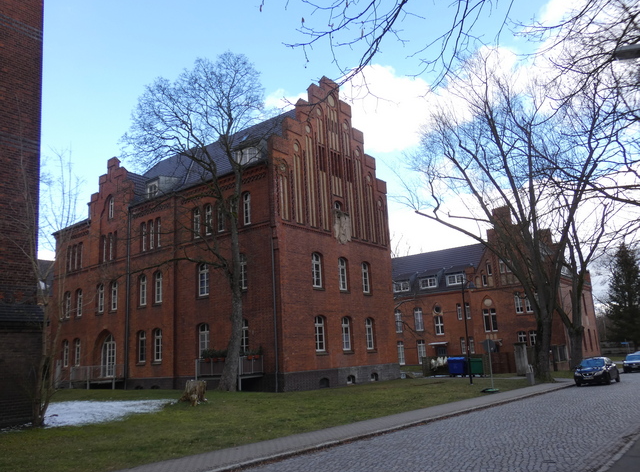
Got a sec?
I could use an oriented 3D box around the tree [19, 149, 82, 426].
[{"bbox_3d":[-7.798,1.149,14.800,1.900,8.100,1.900,3,-14,-28],"label":"tree"}]

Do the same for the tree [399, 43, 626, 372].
[{"bbox_3d":[13.419,-1.716,35.484,13.900,22.400,12.000,-8,-13,21],"label":"tree"}]

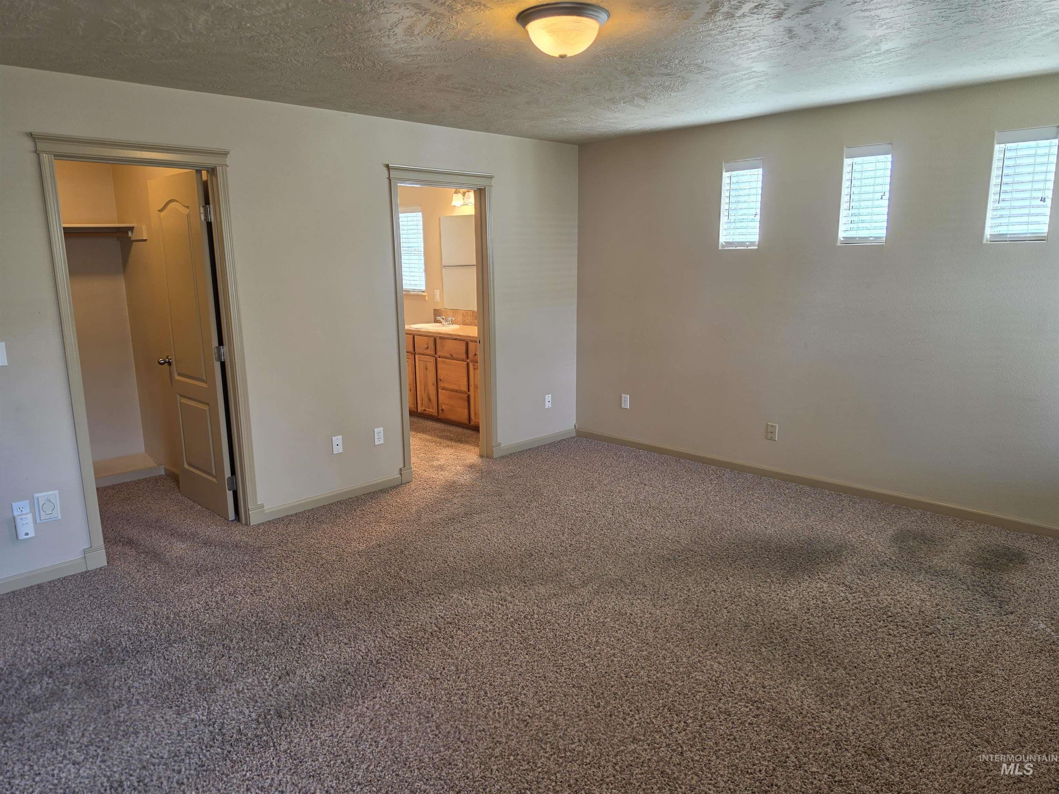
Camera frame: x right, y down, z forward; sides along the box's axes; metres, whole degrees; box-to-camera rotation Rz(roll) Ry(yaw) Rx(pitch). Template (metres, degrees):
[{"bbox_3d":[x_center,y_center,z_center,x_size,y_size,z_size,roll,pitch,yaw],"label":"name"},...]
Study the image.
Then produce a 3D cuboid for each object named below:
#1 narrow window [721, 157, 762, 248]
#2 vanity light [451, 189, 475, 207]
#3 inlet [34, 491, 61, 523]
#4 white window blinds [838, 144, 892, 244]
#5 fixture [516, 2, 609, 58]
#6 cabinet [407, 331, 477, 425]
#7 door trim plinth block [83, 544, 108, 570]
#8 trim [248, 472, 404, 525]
[{"bbox_3d":[1.476,-1.324,4.862,0.280,0.580,0.090,10,16,44],"label":"narrow window"},{"bbox_3d":[-0.484,-1.886,6.509,0.640,0.230,0.200,10,16,44],"label":"vanity light"},{"bbox_3d":[-2.361,0.537,3.447,0.020,0.145,0.097,10,16,44],"label":"inlet"},{"bbox_3d":[2.058,-1.225,4.292,0.280,0.580,0.090,10,16,44],"label":"white window blinds"},{"bbox_3d":[0.127,-1.338,2.619,0.345,0.147,0.345,0,11,0],"label":"fixture"},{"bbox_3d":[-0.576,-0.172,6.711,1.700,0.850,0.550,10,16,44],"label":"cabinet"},{"bbox_3d":[-2.238,0.827,3.629,0.022,0.116,0.094,10,16,44],"label":"door trim plinth block"},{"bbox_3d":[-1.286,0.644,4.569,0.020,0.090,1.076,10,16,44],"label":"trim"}]

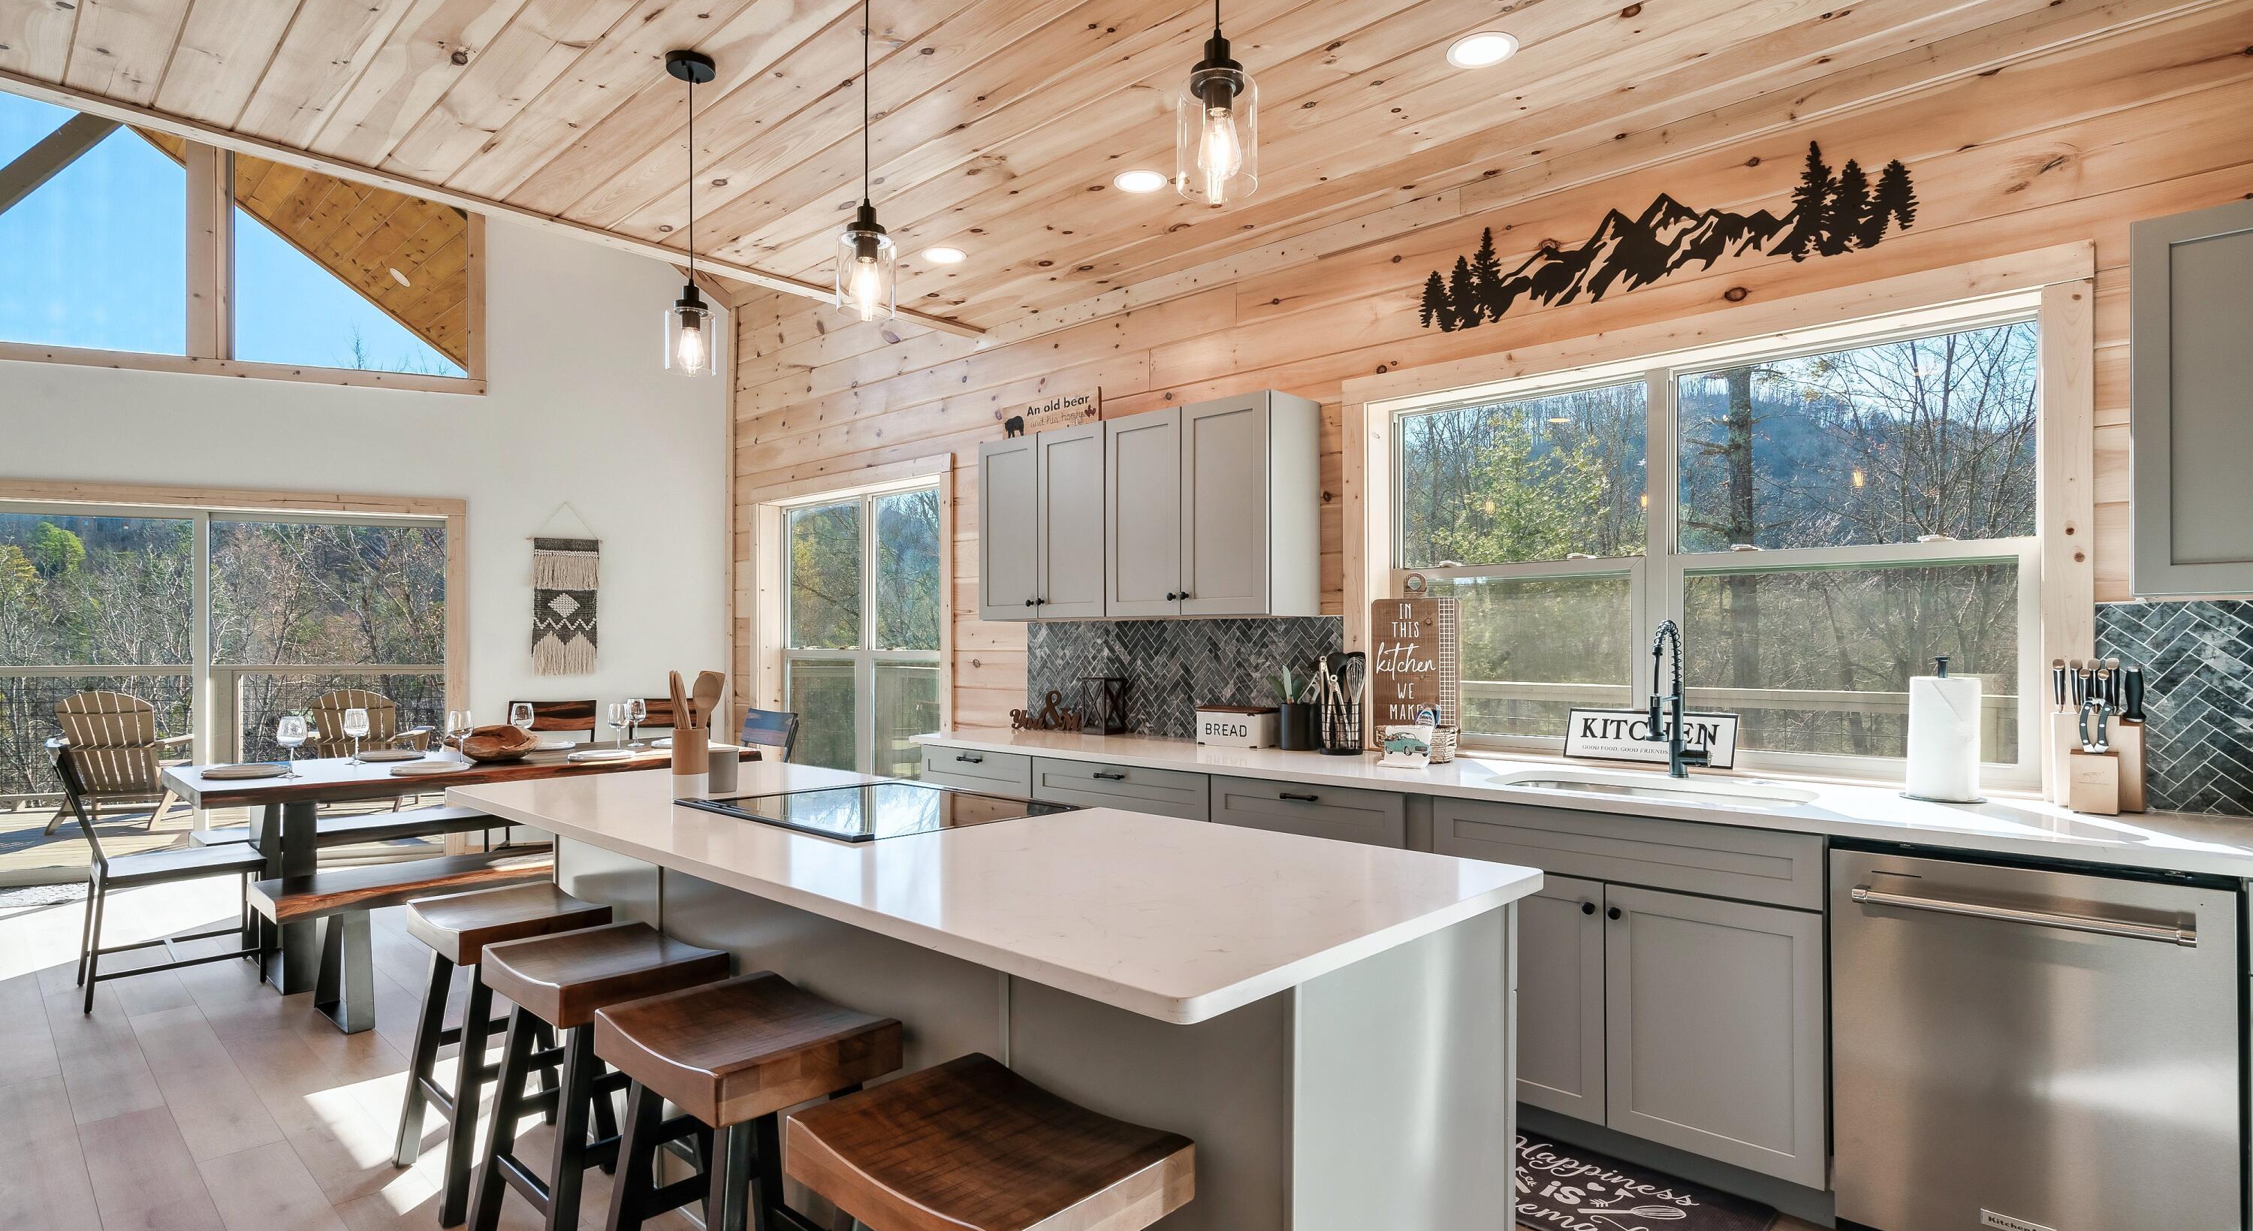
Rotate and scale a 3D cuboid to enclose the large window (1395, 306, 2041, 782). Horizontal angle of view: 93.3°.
[{"bbox_3d":[1.602,-0.159,3.211,1.780,1.190,0.120,-1,-2,42],"label":"large window"}]

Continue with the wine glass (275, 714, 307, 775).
[{"bbox_3d":[-3.263,0.515,4.160,0.090,0.230,0.090,-1,-2,42],"label":"wine glass"}]

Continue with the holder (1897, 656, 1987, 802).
[{"bbox_3d":[1.948,0.264,2.537,0.170,0.348,0.170,-1,-2,42],"label":"holder"}]

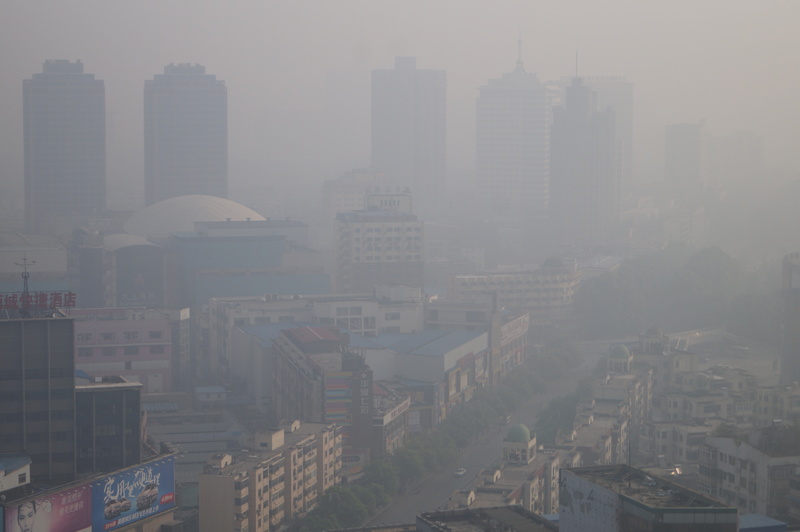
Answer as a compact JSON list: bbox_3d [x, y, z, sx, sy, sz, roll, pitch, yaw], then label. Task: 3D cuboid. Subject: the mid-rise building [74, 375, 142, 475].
[{"bbox_3d":[-49.450,27.350,304.450,11.150,16.810,10.500,-1,5,-18],"label":"mid-rise building"}]

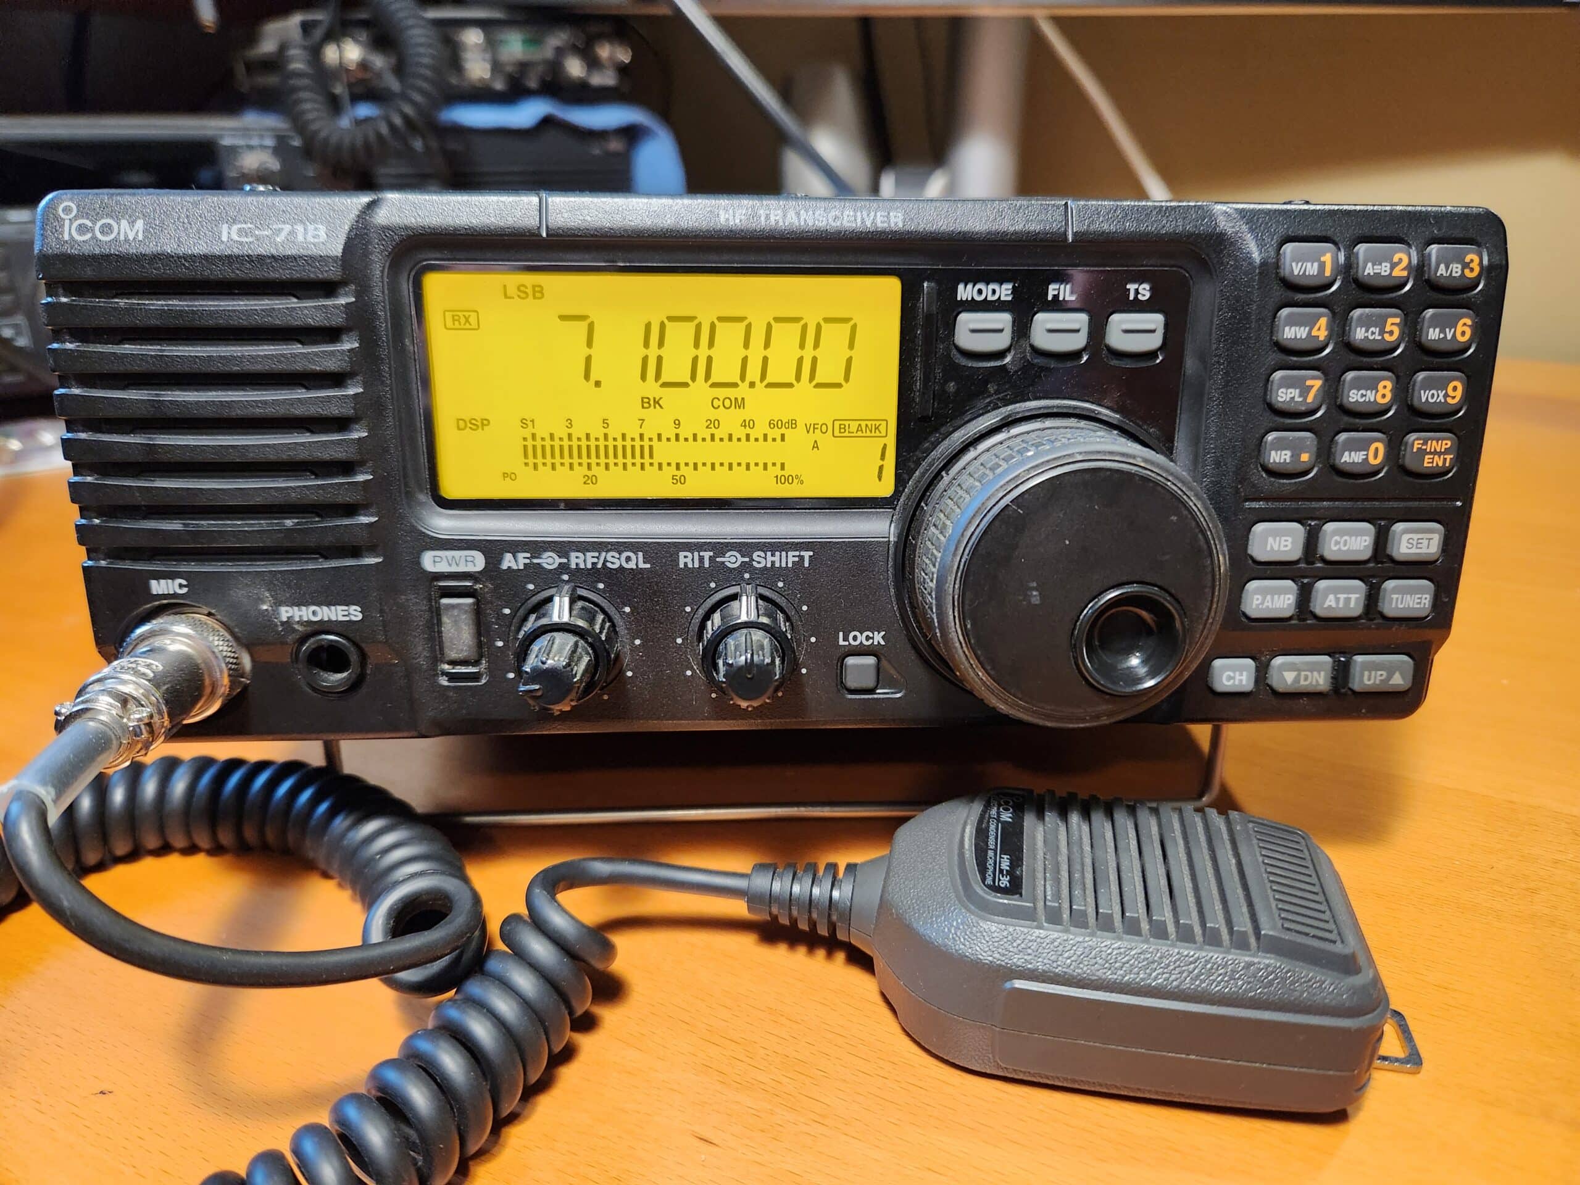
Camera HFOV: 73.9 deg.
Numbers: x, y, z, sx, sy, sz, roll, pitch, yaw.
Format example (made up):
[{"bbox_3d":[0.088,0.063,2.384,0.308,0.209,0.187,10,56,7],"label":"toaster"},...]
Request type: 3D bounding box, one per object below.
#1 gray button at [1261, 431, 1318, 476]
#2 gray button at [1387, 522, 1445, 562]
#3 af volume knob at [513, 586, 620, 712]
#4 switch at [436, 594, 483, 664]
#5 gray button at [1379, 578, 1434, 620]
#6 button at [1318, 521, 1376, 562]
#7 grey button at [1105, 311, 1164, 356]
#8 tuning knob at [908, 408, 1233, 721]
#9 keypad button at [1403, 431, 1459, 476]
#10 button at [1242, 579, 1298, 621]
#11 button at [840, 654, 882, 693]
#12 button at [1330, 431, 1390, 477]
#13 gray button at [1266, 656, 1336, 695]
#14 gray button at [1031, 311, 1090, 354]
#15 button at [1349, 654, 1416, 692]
[{"bbox_3d":[0.087,-0.024,0.184,0.009,0.008,0.004,-1,13,-5],"label":"gray button"},{"bbox_3d":[0.112,-0.009,0.188,0.009,0.007,0.003,-1,14,-3],"label":"gray button"},{"bbox_3d":[-0.038,0.011,0.173,0.018,0.019,0.021,-1,14,-3],"label":"af volume knob"},{"bbox_3d":[-0.056,0.006,0.181,0.006,0.012,0.005,-1,13,-5],"label":"switch"},{"bbox_3d":[0.112,0.001,0.192,0.008,0.007,0.004,-1,13,-5],"label":"gray button"},{"bbox_3d":[0.099,-0.009,0.188,0.009,0.007,0.004,-1,13,-5],"label":"button"},{"bbox_3d":[0.058,-0.043,0.177,0.009,0.007,0.004,-1,13,-5],"label":"grey button"},{"bbox_3d":[0.045,-0.003,0.174,0.049,0.049,0.021,-1,14,-3],"label":"tuning knob"},{"bbox_3d":[0.112,-0.024,0.185,0.009,0.007,0.003,-1,14,-3],"label":"keypad button"},{"bbox_3d":[0.086,0.001,0.189,0.009,0.007,0.003,-1,14,-3],"label":"button"},{"bbox_3d":[0.013,0.014,0.189,0.006,0.006,0.003,-1,14,-3],"label":"button"},{"bbox_3d":[0.100,-0.024,0.185,0.008,0.008,0.004,-1,13,-5],"label":"button"},{"bbox_3d":[0.096,0.015,0.197,0.011,0.007,0.004,-1,13,-5],"label":"gray button"},{"bbox_3d":[0.045,-0.043,0.176,0.009,0.007,0.004,-1,13,-5],"label":"gray button"},{"bbox_3d":[0.111,0.015,0.197,0.011,0.007,0.003,-1,14,-3],"label":"button"}]

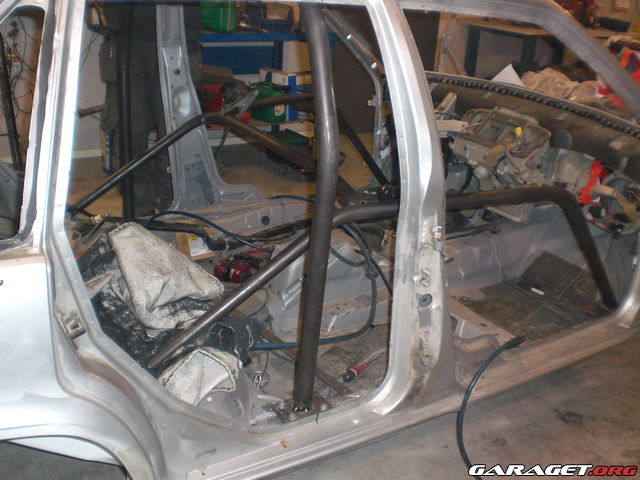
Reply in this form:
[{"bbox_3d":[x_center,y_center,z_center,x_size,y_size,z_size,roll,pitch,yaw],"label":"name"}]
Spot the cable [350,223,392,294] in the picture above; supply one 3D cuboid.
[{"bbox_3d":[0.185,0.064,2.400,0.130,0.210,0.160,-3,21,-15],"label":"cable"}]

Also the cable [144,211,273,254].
[{"bbox_3d":[-0.425,-0.033,2.552,0.540,0.130,0.110,10,21,20],"label":"cable"}]

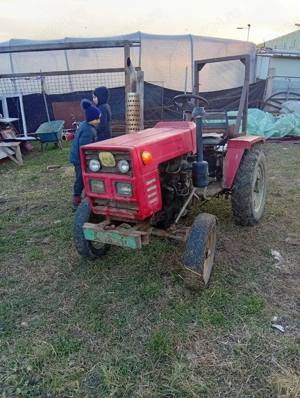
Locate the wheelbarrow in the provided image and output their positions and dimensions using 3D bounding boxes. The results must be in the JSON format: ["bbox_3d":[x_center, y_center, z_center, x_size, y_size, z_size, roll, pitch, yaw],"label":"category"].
[{"bbox_3d":[-2.341,-1.477,7.331,0.580,0.630,1.200,0,20,-2],"label":"wheelbarrow"}]

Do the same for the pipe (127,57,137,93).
[{"bbox_3d":[-0.151,-1.024,2.576,0.060,0.290,0.120,17,26,38],"label":"pipe"}]

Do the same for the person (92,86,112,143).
[{"bbox_3d":[-0.630,-0.803,4.395,0.290,1.430,0.380,5,21,11],"label":"person"}]

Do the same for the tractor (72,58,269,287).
[{"bbox_3d":[0.346,-0.486,2.971,1.270,1.840,2.450,12,23,27],"label":"tractor"}]

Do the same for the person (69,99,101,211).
[{"bbox_3d":[-0.764,-0.461,3.648,0.360,1.290,0.360,-2,20,-8],"label":"person"}]

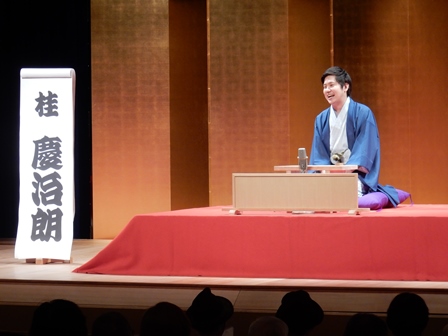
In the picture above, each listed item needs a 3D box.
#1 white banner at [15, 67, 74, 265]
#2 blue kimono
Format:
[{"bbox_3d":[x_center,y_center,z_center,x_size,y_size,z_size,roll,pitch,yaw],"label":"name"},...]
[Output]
[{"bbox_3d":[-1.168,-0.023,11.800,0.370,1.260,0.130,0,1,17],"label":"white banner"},{"bbox_3d":[0.837,-0.099,11.900,0.570,0.720,0.700,0,1,26],"label":"blue kimono"}]

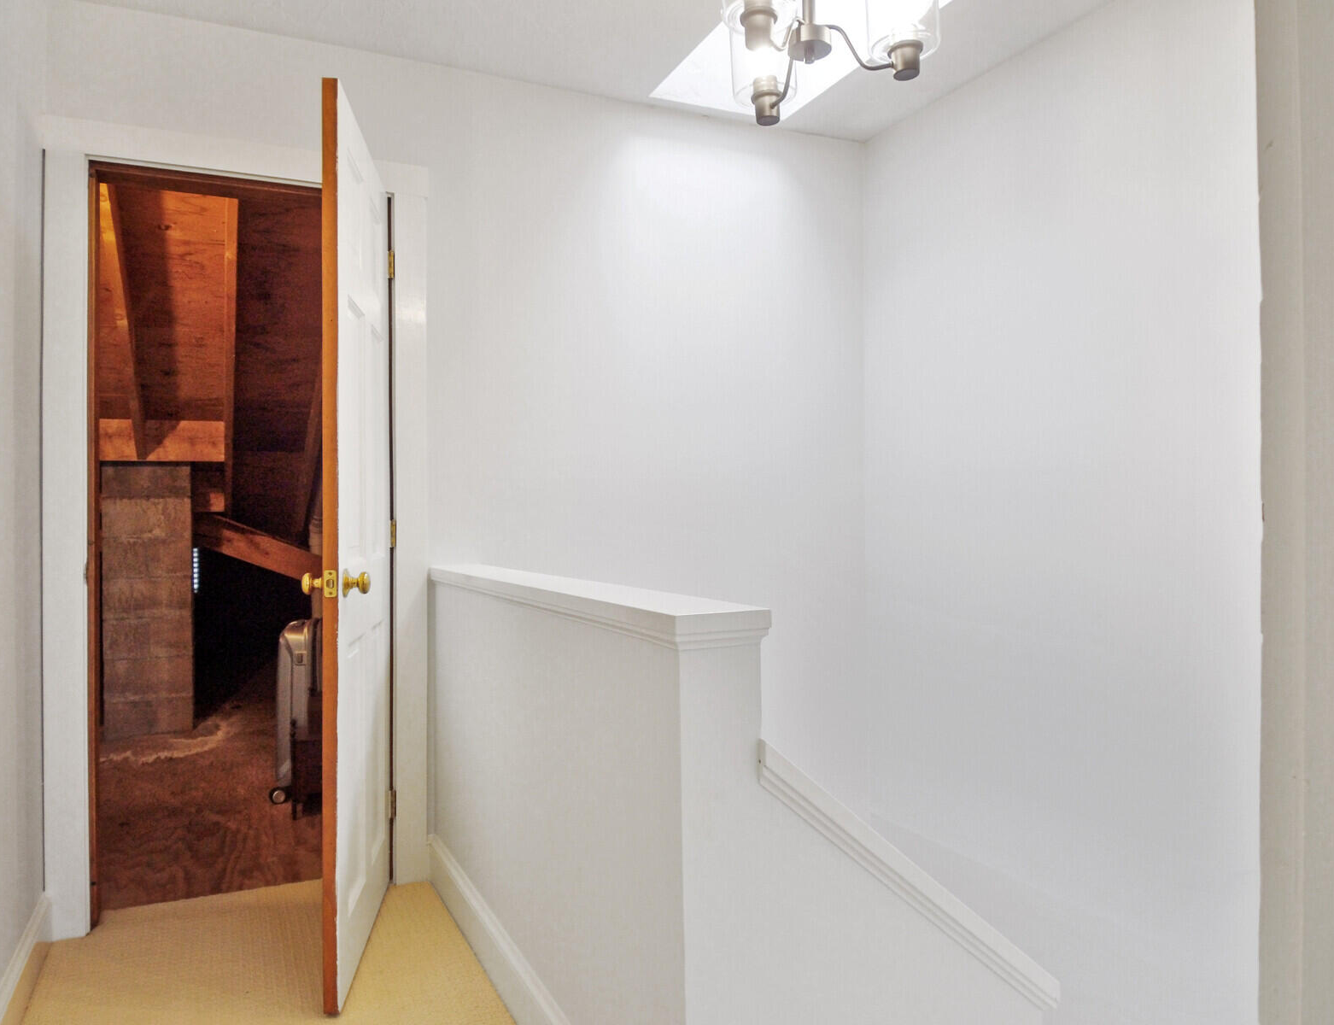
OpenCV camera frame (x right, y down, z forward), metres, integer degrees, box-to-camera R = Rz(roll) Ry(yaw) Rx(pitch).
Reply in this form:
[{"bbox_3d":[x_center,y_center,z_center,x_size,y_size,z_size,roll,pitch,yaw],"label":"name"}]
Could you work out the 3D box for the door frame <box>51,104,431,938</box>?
[{"bbox_3d":[-1.209,0.039,2.525,0.979,2.193,0.133,0,0,-20],"label":"door frame"}]

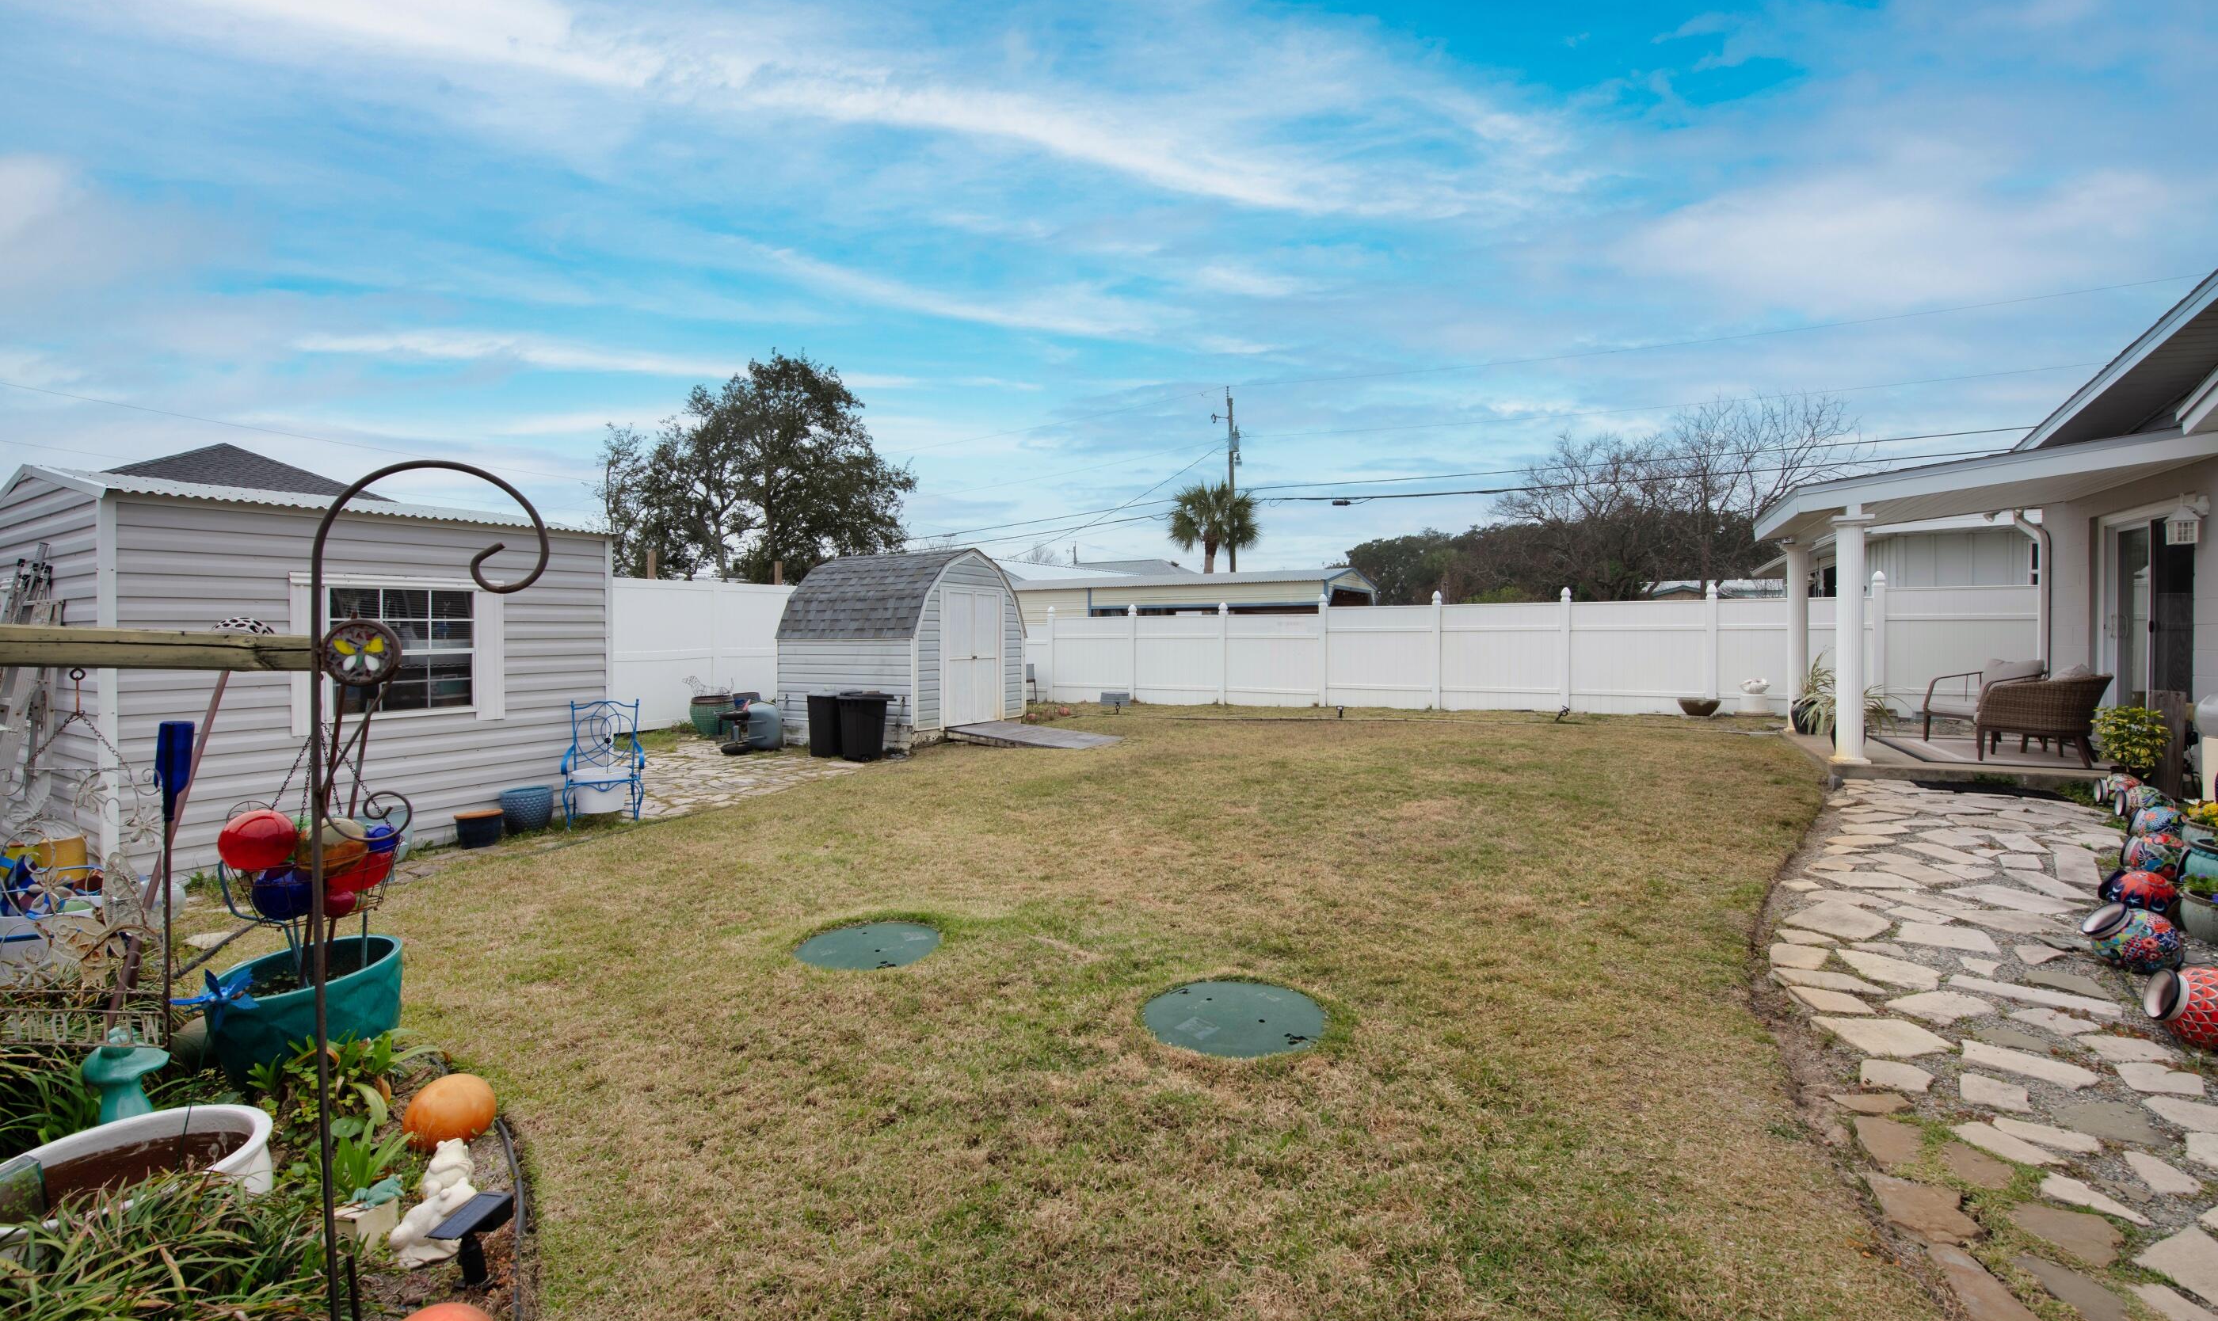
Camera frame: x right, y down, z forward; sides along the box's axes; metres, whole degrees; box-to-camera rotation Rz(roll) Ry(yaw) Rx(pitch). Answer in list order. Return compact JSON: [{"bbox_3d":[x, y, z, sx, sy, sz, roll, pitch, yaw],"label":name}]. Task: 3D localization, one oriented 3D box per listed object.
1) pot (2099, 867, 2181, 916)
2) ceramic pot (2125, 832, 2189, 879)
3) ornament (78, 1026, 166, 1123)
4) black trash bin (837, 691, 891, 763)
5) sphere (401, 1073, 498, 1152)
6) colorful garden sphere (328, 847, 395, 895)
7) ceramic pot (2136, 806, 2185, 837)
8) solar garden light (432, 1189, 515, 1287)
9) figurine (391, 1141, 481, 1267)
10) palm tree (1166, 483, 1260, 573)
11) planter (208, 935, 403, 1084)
[{"bbox_3d":[4.975,1.130,4.150,0.250,0.250,0.250,0,22,-41],"label":"pot"},{"bbox_3d":[5.991,1.119,4.937,0.255,0.255,0.255,-1,13,-39],"label":"ceramic pot"},{"bbox_3d":[-2.524,1.102,2.212,0.145,0.326,0.145,1,2,41],"label":"ornament"},{"bbox_3d":[-2.842,0.771,10.100,0.480,0.830,0.540,1,2,42],"label":"black trash bin"},{"bbox_3d":[-1.754,1.211,2.300,0.200,0.200,0.200,0,1,0],"label":"sphere"},{"bbox_3d":[-2.395,0.659,2.757,0.176,0.176,0.176,-1,2,-43],"label":"colorful garden sphere"},{"bbox_3d":[6.290,0.995,5.160,0.235,0.235,0.220,1,11,-36],"label":"ceramic pot"},{"bbox_3d":[-1.308,1.209,1.770,0.085,0.154,0.140,0,1,5],"label":"solar garden light"},{"bbox_3d":[-1.515,1.218,1.930,0.160,0.180,0.130,-1,2,-42],"label":"figurine"},{"bbox_3d":[3.587,-2.700,30.000,3.200,6.800,3.200,0,1,0],"label":"palm tree"},{"bbox_3d":[-2.537,1.117,2.745,0.468,0.290,0.567,-1,2,-26],"label":"planter"}]

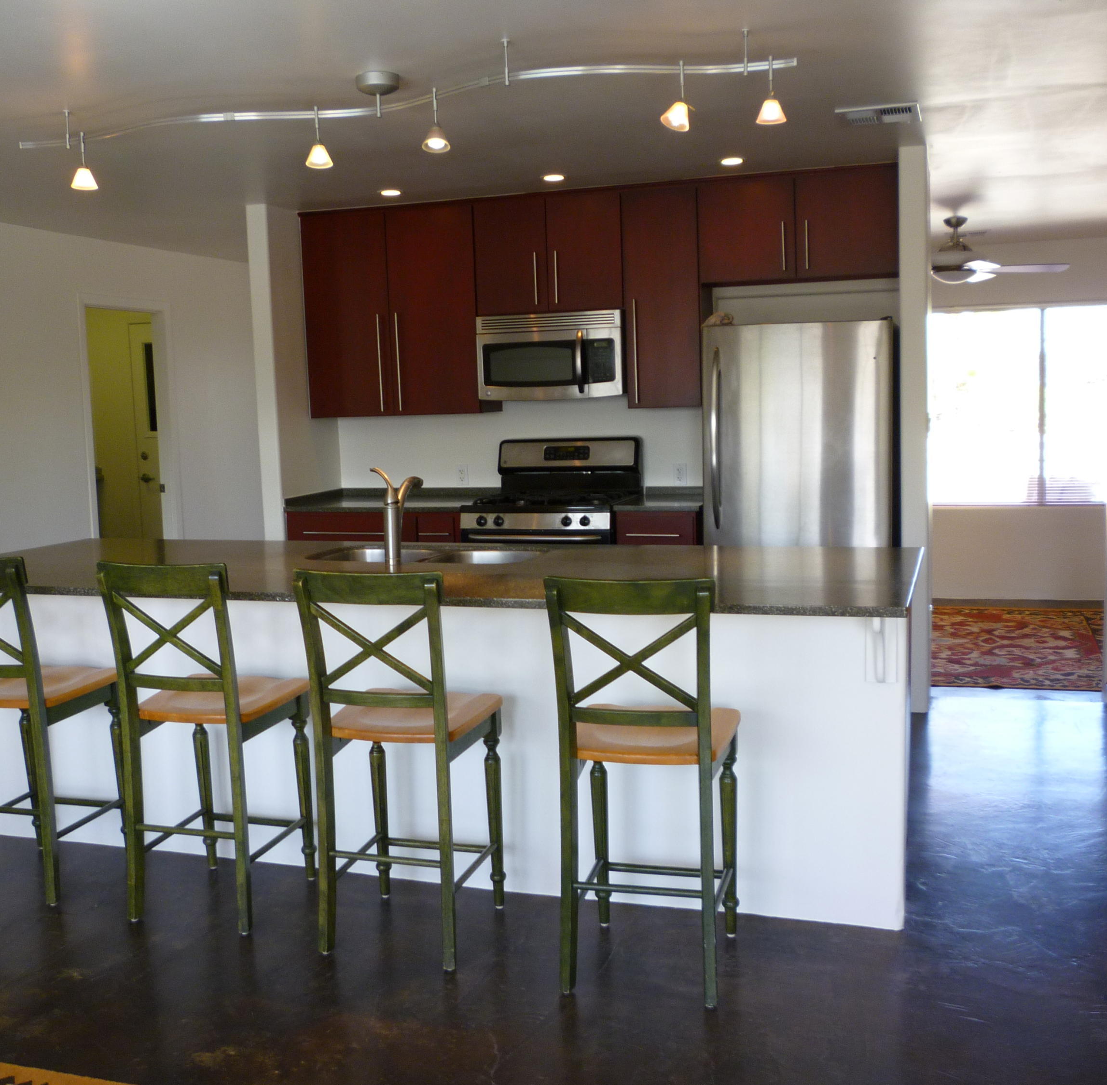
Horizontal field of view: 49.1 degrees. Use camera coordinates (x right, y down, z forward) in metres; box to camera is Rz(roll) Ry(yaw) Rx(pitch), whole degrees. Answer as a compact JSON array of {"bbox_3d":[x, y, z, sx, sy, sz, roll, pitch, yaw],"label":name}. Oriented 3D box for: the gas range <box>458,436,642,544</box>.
[{"bbox_3d":[0.011,0.108,6.174,0.760,1.210,0.690,1,7,18],"label":"gas range"}]

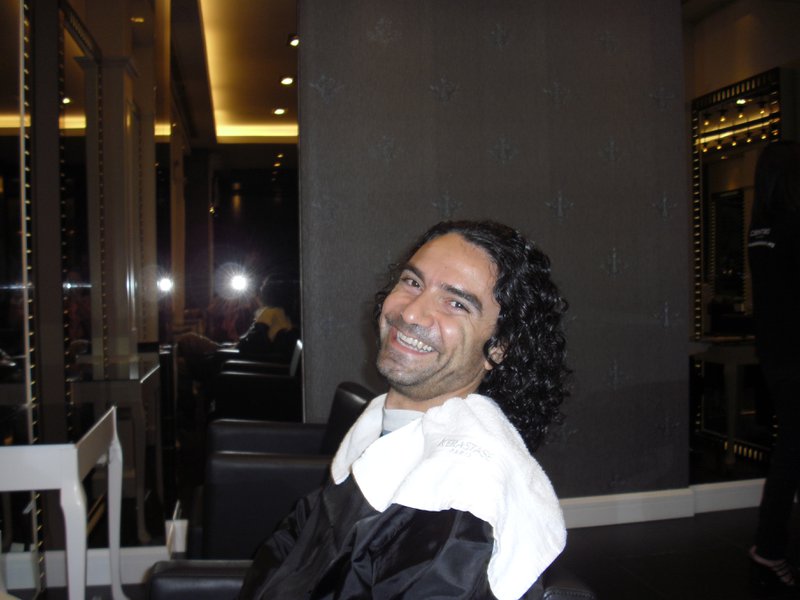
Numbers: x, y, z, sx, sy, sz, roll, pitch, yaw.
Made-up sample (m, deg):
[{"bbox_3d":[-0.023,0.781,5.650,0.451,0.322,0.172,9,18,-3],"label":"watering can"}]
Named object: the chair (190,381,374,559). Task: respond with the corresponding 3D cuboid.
[{"bbox_3d":[-0.270,0.685,2.450,0.590,0.870,0.660,-1,1,-13],"label":"chair"}]

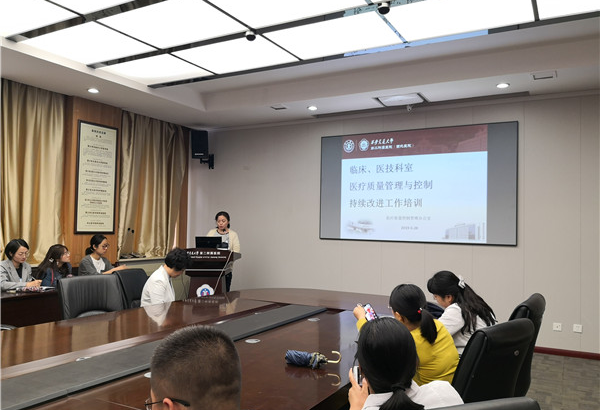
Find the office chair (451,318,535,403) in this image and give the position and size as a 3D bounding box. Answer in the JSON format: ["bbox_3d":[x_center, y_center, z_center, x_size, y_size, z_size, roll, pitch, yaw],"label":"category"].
[{"bbox_3d":[0.826,1.103,2.492,0.600,1.000,0.640,3,-2,-40],"label":"office chair"}]

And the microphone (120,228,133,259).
[{"bbox_3d":[-2.631,0.582,7.077,0.160,0.440,0.110,0,-2,29],"label":"microphone"}]

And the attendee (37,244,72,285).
[{"bbox_3d":[-2.619,1.016,5.073,0.620,1.180,0.480,1,-2,18],"label":"attendee"}]

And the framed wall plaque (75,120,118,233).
[{"bbox_3d":[-2.957,-0.382,6.838,0.040,1.600,0.670,0,-3,29],"label":"framed wall plaque"}]

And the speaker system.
[{"bbox_3d":[-1.622,-0.984,7.613,0.265,0.450,0.250,1,6,-5],"label":"speaker system"}]

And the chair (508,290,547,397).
[{"bbox_3d":[1.332,1.133,3.311,0.650,0.990,0.600,0,-2,42],"label":"chair"}]

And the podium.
[{"bbox_3d":[-1.111,1.078,5.667,0.680,1.150,0.500,1,-2,0],"label":"podium"}]

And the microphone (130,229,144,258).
[{"bbox_3d":[-2.571,0.619,7.424,0.180,0.430,0.160,0,-2,29],"label":"microphone"}]

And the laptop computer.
[{"bbox_3d":[-1.207,0.536,6.193,0.340,0.220,0.290,1,-2,5],"label":"laptop computer"}]

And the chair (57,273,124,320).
[{"bbox_3d":[-1.558,1.099,3.874,0.650,0.980,0.600,0,-2,35],"label":"chair"}]

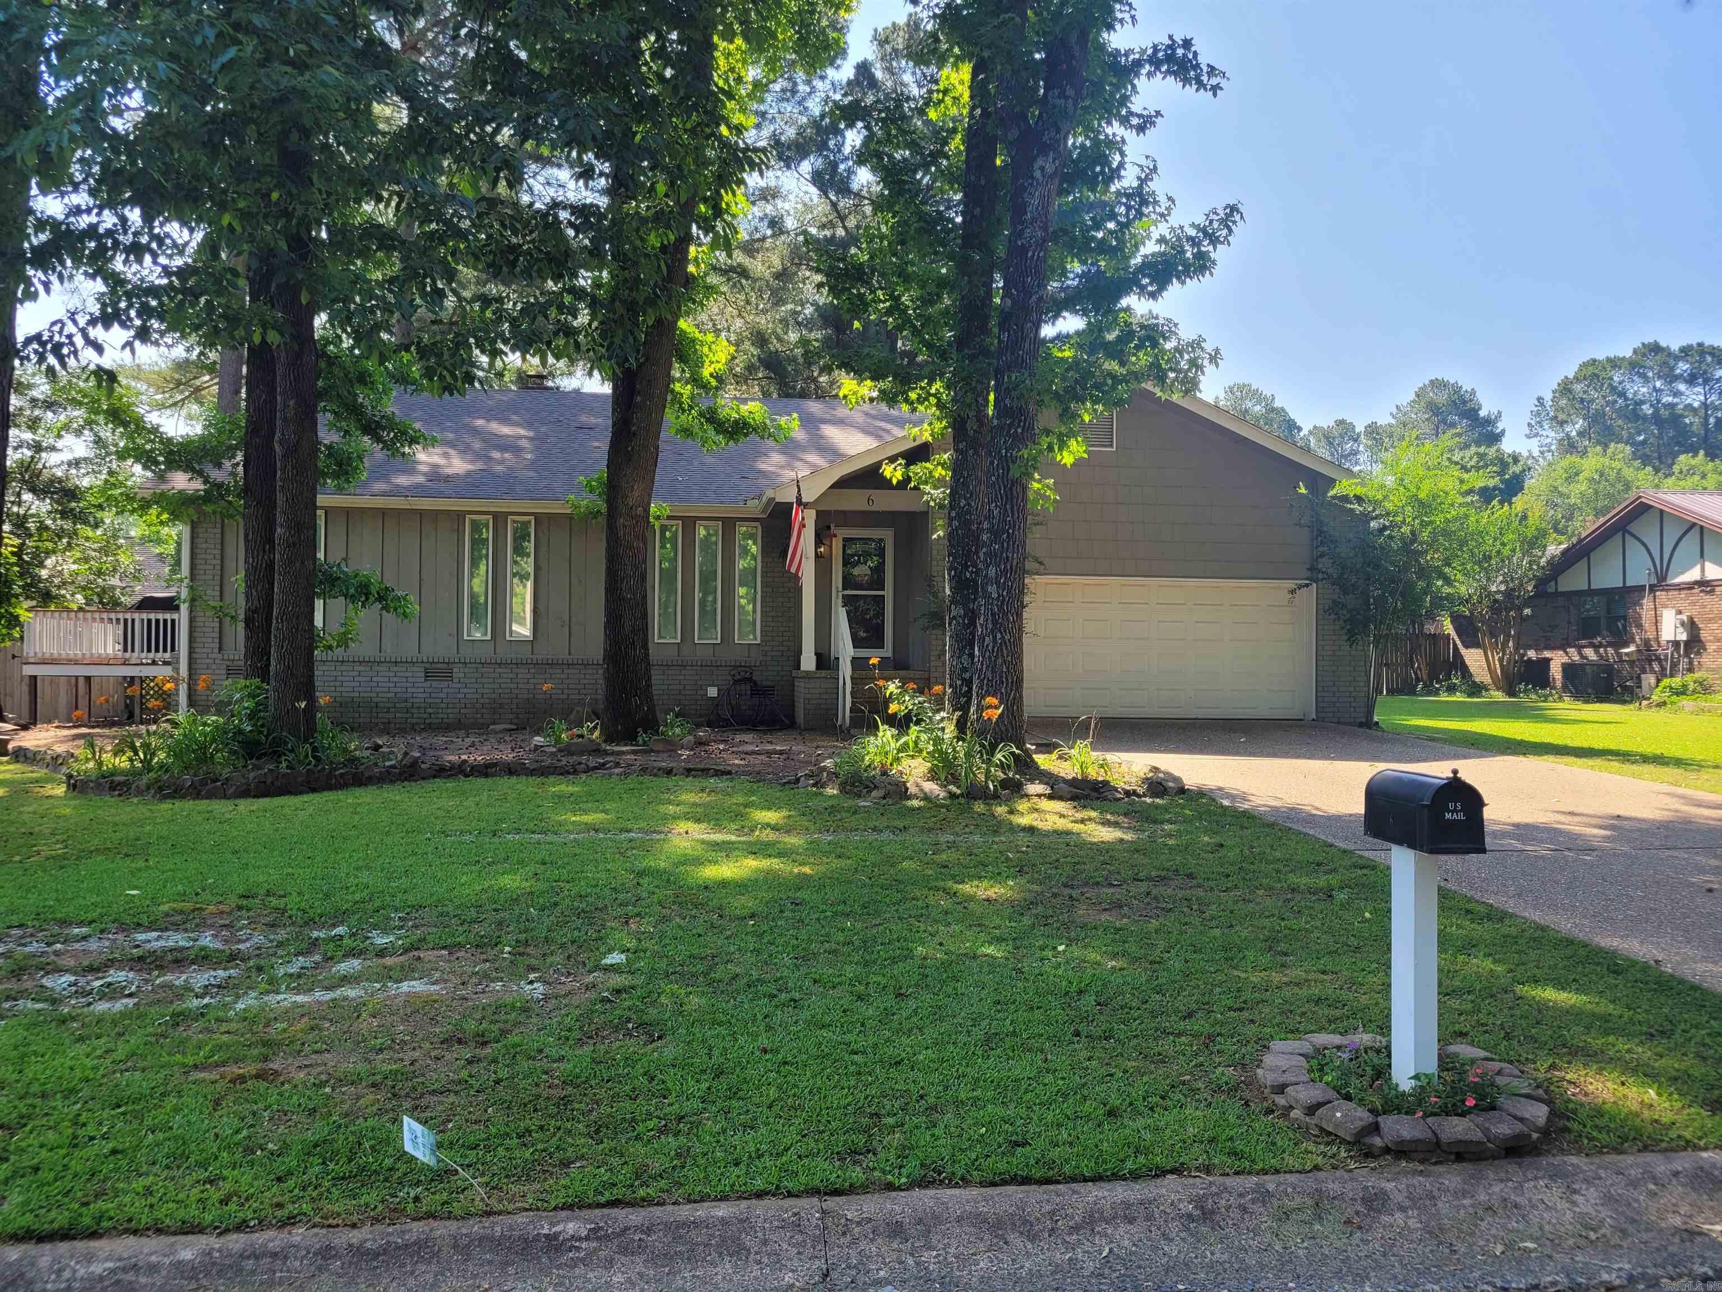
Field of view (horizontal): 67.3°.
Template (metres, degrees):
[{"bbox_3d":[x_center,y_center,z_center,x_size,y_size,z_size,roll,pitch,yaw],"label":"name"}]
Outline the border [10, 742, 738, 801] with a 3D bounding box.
[{"bbox_3d":[-5.886,1.407,14.547,8.960,0.340,3.400,1,-1,-5],"label":"border"}]

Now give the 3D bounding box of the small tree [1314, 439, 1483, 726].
[{"bbox_3d":[8.290,-1.030,20.000,2.700,4.500,2.600,1,-1,-5],"label":"small tree"}]

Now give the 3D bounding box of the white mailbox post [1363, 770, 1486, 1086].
[{"bbox_3d":[1.975,1.001,4.570,0.220,1.160,0.480,1,-1,-5],"label":"white mailbox post"}]

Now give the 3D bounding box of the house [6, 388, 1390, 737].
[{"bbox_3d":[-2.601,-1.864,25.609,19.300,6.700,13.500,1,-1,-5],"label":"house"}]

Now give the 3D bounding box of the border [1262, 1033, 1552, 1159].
[{"bbox_3d":[1.928,1.595,4.640,0.980,0.140,0.990,1,-1,-5],"label":"border"}]

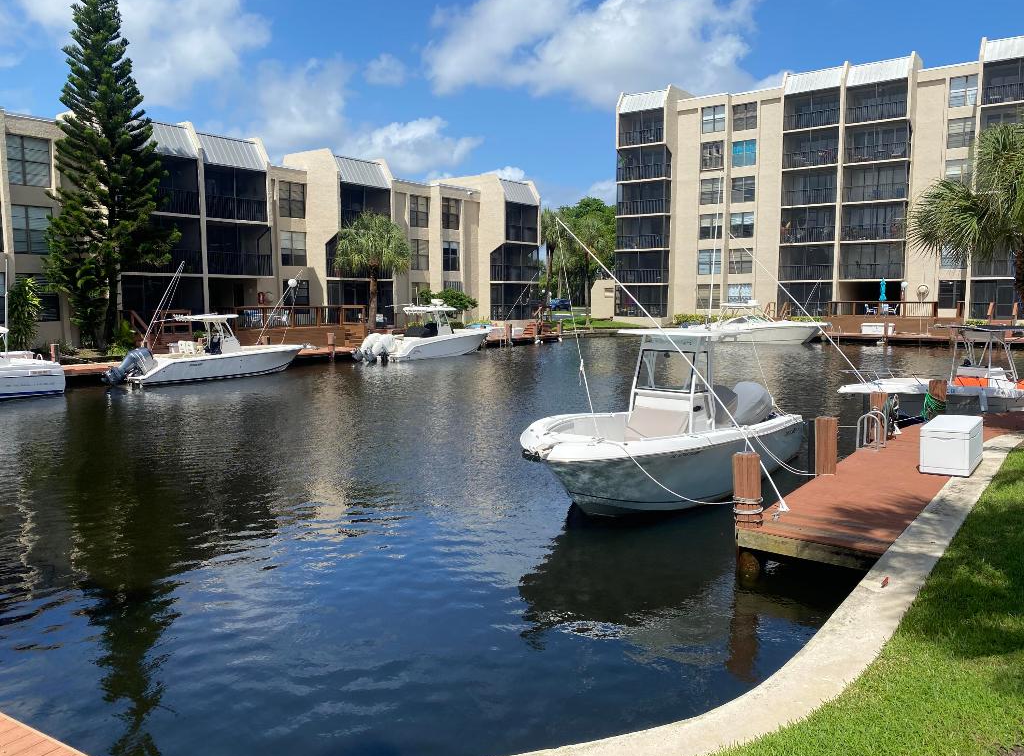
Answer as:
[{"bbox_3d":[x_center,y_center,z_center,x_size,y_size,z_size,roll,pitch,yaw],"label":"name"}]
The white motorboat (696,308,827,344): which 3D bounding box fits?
[{"bbox_3d":[14.579,-3.282,45.436,8.350,2.600,2.650,5,8,37],"label":"white motorboat"}]

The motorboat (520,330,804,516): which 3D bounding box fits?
[{"bbox_3d":[2.430,0.492,11.865,2.400,2.430,6.900,5,8,38],"label":"motorboat"}]

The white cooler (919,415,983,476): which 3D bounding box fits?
[{"bbox_3d":[6.286,0.955,10.967,0.590,0.605,1.380,5,8,37],"label":"white cooler"}]

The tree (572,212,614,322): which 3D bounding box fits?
[{"bbox_3d":[5.982,-8.111,56.452,3.200,8.400,3.200,0,6,0],"label":"tree"}]

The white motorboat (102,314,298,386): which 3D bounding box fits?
[{"bbox_3d":[-10.496,-1.112,26.965,2.400,2.320,7.330,5,8,41],"label":"white motorboat"}]

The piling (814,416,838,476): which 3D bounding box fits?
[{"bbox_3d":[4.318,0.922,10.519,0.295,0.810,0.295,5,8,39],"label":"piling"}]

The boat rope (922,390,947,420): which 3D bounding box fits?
[{"bbox_3d":[7.795,0.507,14.190,0.440,0.550,0.420,5,8,39],"label":"boat rope"}]

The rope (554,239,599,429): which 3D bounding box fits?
[{"bbox_3d":[0.922,-0.553,10.502,0.520,2.600,0.350,0,6,0],"label":"rope"}]

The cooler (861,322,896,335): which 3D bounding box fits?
[{"bbox_3d":[22.465,-3.013,46.929,1.850,0.630,0.720,5,8,38],"label":"cooler"}]

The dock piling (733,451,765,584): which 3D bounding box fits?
[{"bbox_3d":[2.534,1.439,8.193,0.300,1.290,0.300,5,8,39],"label":"dock piling"}]

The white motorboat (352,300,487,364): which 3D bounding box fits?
[{"bbox_3d":[-3.758,-2.281,36.097,2.550,2.650,8.350,5,8,40],"label":"white motorboat"}]

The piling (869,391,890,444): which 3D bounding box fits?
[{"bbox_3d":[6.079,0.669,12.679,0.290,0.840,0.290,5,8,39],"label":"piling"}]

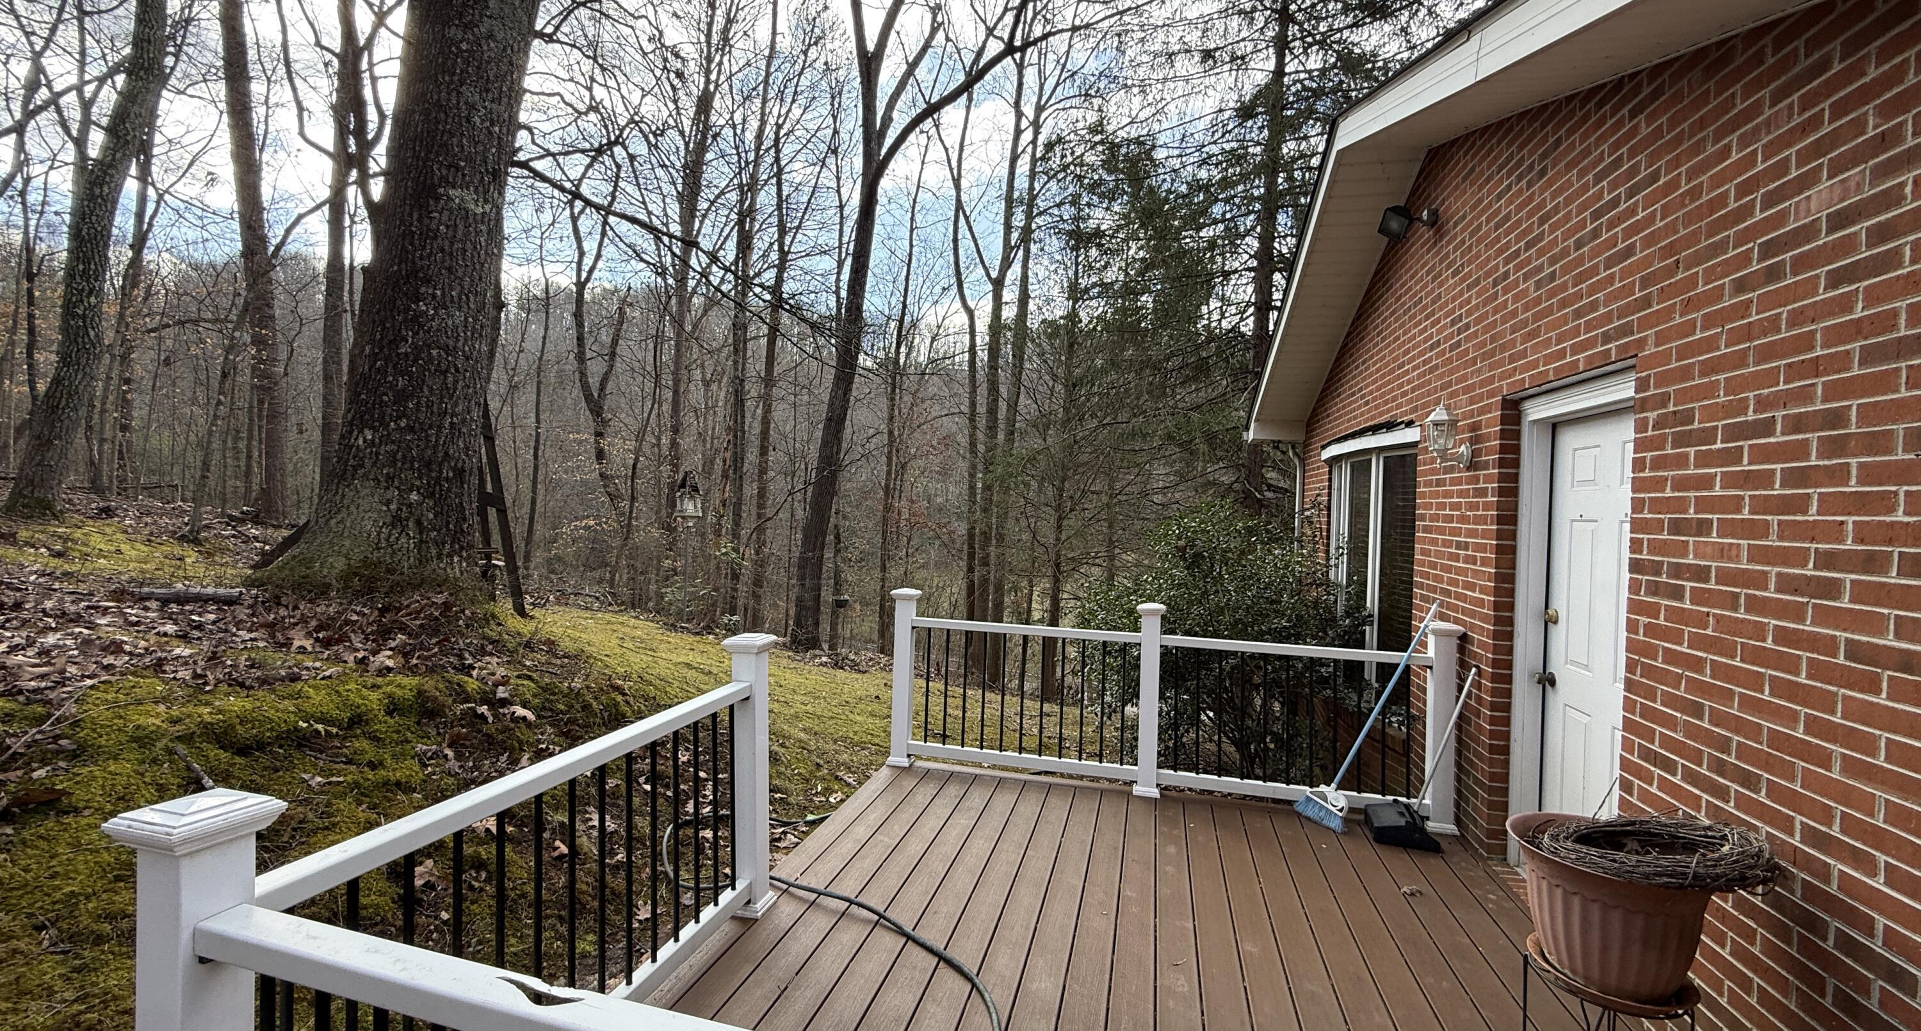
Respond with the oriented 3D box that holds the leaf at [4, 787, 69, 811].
[{"bbox_3d":[-2.972,0.905,2.500,0.080,0.035,0.140,19,5,33],"label":"leaf"}]

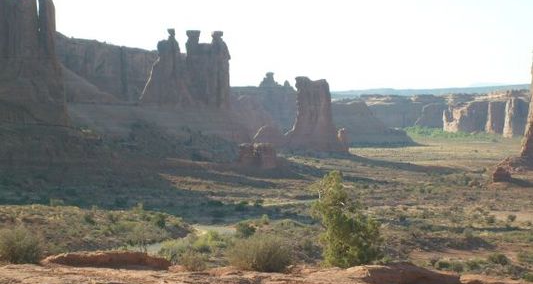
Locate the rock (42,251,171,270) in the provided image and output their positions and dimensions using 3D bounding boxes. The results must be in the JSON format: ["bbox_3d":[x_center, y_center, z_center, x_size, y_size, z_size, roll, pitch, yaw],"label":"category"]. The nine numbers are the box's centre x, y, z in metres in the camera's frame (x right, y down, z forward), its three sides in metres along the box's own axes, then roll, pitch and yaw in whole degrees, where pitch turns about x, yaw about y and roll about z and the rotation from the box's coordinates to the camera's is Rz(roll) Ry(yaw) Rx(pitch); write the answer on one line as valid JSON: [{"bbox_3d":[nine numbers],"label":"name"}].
[{"bbox_3d":[-2.058,1.524,21.000,1.620,0.250,0.850,0,2,-6],"label":"rock"}]

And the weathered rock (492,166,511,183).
[{"bbox_3d":[129.556,17.917,900.000,9.800,8.800,9.000,0,2,8],"label":"weathered rock"}]

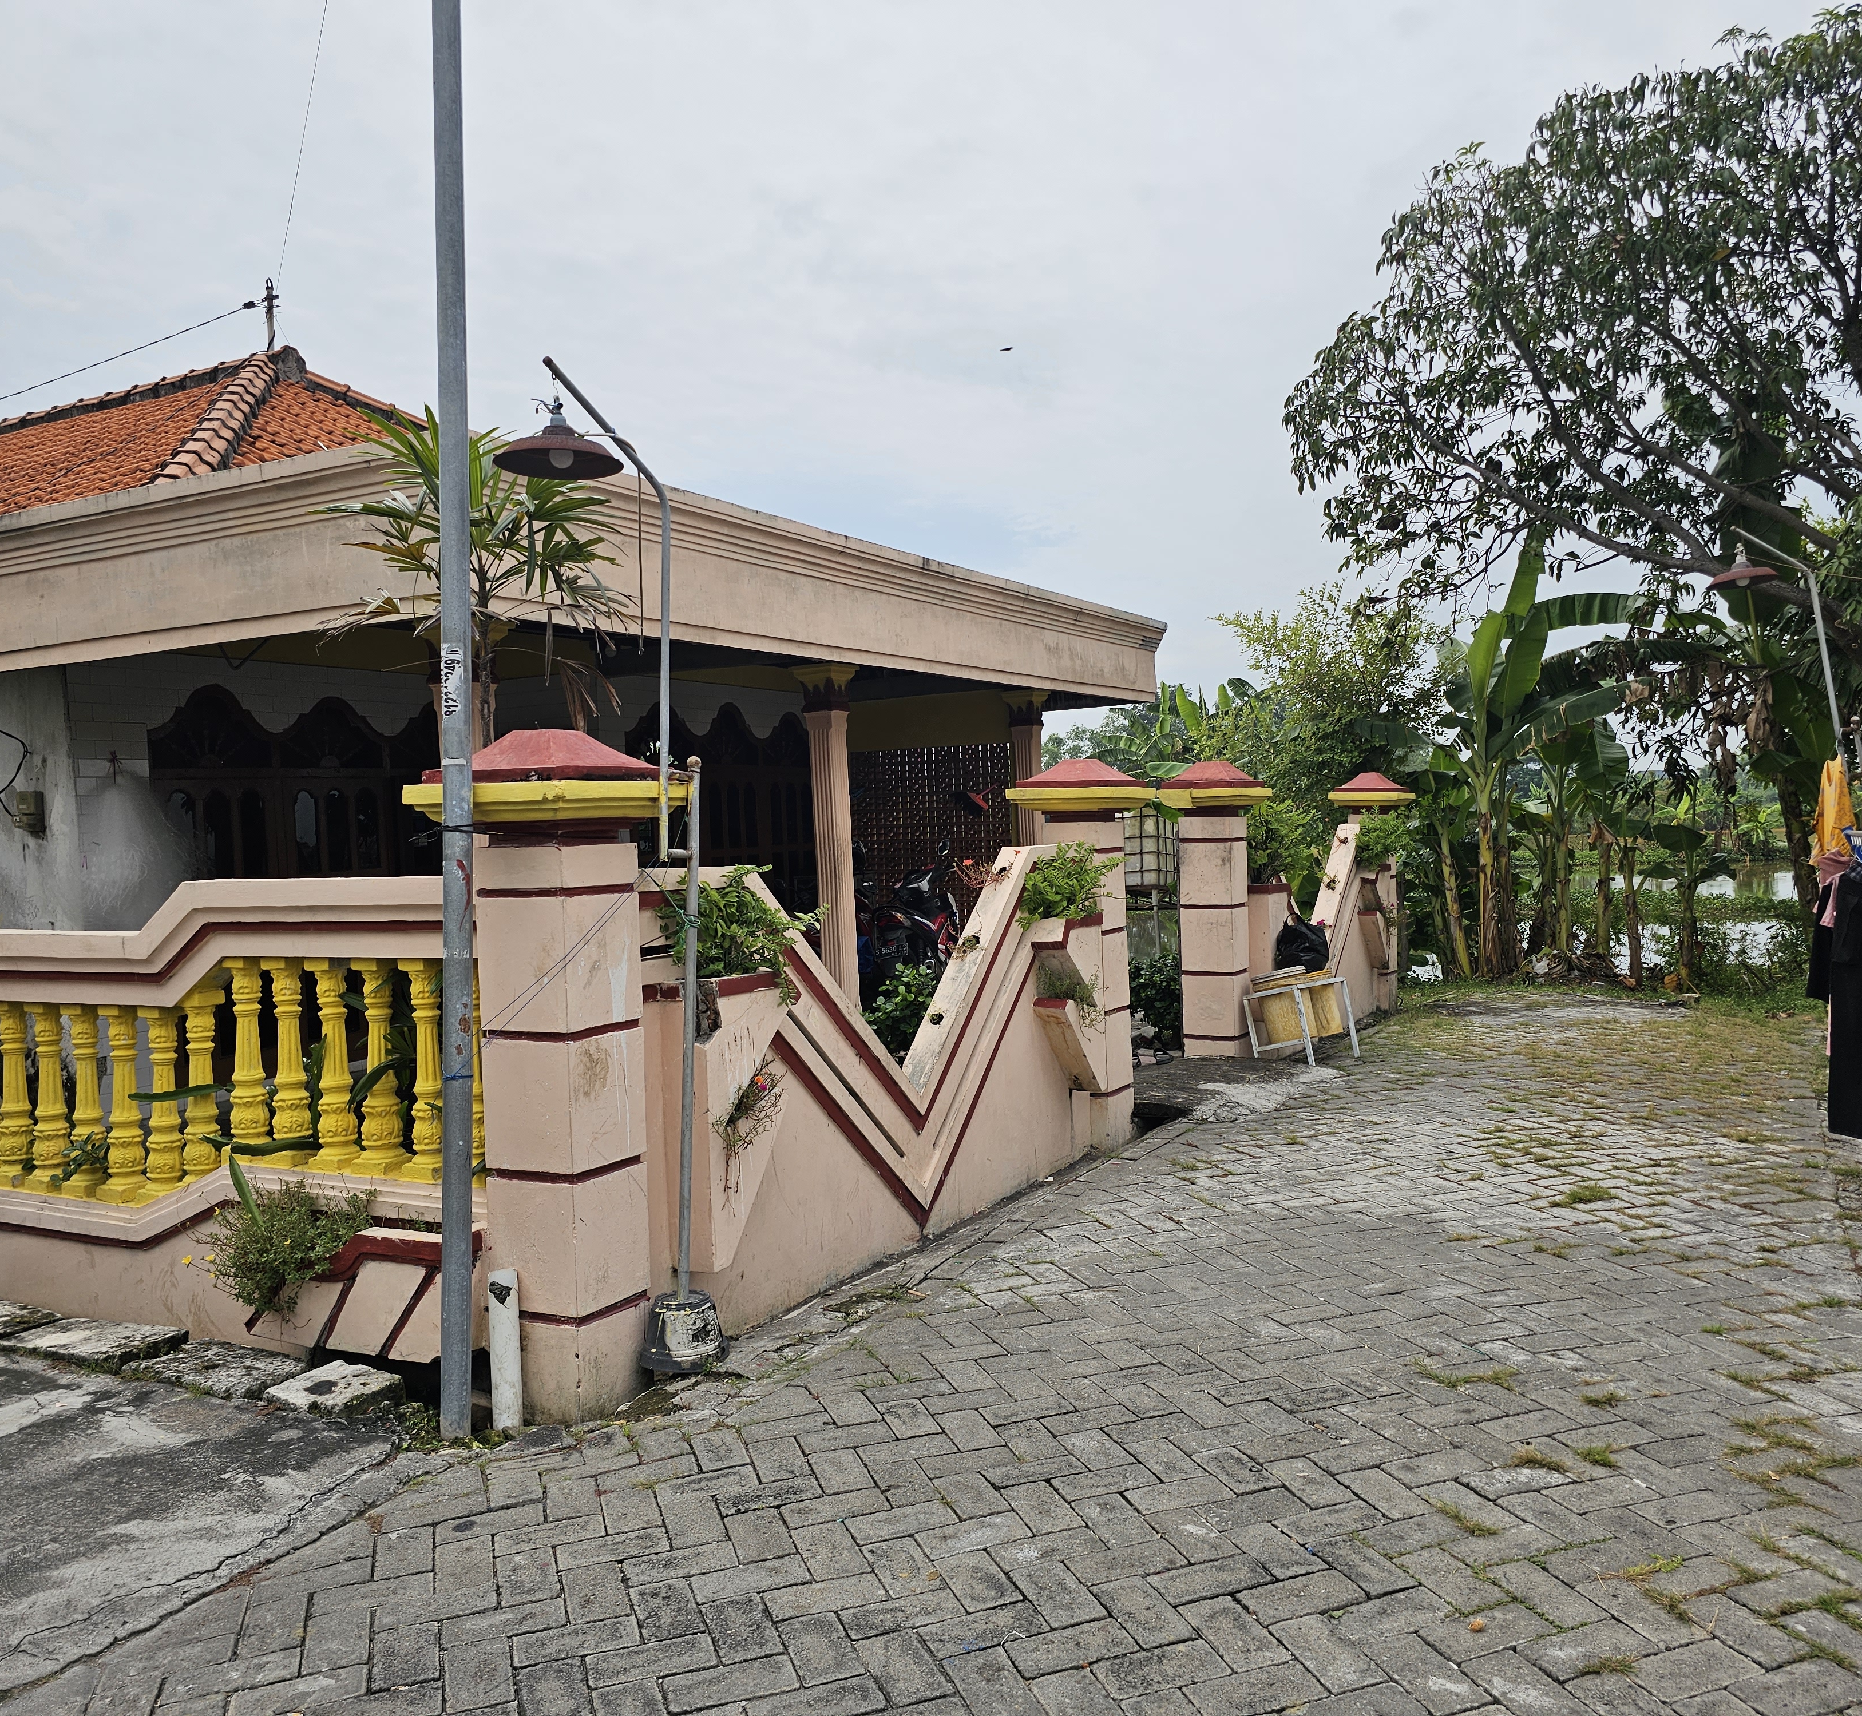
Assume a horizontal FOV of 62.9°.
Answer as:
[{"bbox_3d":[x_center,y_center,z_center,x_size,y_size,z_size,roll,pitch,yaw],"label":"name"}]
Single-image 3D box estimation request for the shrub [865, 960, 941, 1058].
[{"bbox_3d":[-0.133,0.794,7.300,0.460,0.580,0.480,-2,2,0],"label":"shrub"}]

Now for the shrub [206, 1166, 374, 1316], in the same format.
[{"bbox_3d":[-1.646,0.985,3.905,0.350,0.350,0.240,-1,2,28],"label":"shrub"}]

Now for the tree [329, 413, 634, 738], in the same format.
[{"bbox_3d":[-1.558,-0.109,5.248,1.050,2.800,1.050,-2,1,-16],"label":"tree"}]

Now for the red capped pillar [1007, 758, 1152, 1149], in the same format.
[{"bbox_3d":[0.695,0.425,6.766,0.496,1.713,0.496,-1,2,28],"label":"red capped pillar"}]

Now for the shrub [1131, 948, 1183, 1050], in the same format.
[{"bbox_3d":[1.294,0.803,8.700,0.500,0.600,0.500,-1,2,28],"label":"shrub"}]

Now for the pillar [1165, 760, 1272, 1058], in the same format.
[{"bbox_3d":[1.543,0.279,8.268,0.496,1.561,0.496,-1,2,28],"label":"pillar"}]

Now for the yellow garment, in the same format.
[{"bbox_3d":[4.152,-0.218,7.000,0.210,0.480,0.180,-1,2,31],"label":"yellow garment"}]

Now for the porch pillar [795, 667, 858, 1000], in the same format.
[{"bbox_3d":[-0.637,-0.058,9.761,0.295,2.330,0.295,-1,2,28],"label":"porch pillar"}]

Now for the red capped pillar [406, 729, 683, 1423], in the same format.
[{"bbox_3d":[-0.945,0.536,3.926,0.496,1.717,0.496,-1,2,28],"label":"red capped pillar"}]

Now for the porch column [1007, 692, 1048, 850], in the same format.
[{"bbox_3d":[0.845,-0.173,12.908,0.260,2.450,0.260,-1,2,28],"label":"porch column"}]

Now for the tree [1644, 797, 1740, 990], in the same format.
[{"bbox_3d":[5.366,0.258,10.700,0.600,1.360,0.640,-1,2,28],"label":"tree"}]

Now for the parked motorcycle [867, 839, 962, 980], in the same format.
[{"bbox_3d":[-0.046,0.496,11.216,0.700,1.140,1.900,-1,1,15],"label":"parked motorcycle"}]

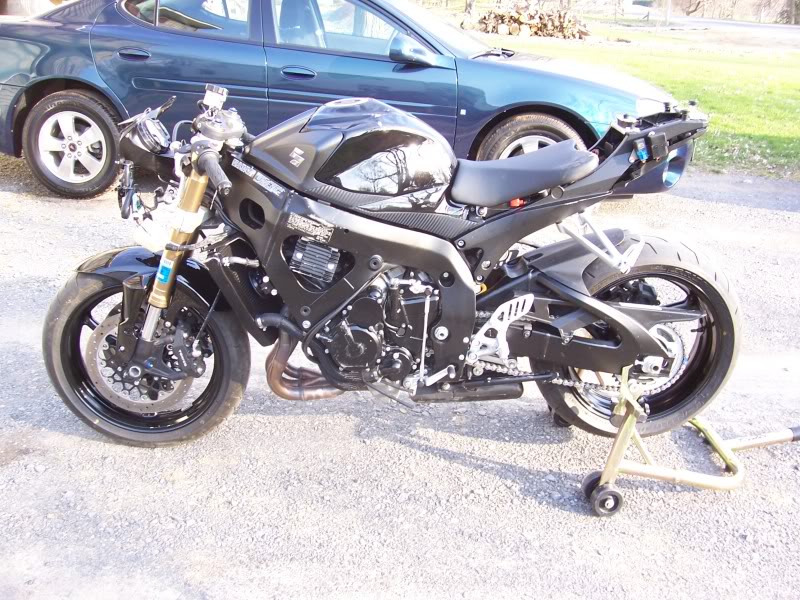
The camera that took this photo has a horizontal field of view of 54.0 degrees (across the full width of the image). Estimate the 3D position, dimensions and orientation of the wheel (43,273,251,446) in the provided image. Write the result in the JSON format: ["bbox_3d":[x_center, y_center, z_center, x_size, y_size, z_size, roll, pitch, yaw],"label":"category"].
[{"bbox_3d":[-0.726,0.158,2.266,0.600,0.600,0.122,3,21,1],"label":"wheel"}]

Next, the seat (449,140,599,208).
[{"bbox_3d":[0.313,-0.346,2.103,0.380,0.160,0.265,1,21,-3],"label":"seat"}]

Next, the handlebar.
[{"bbox_3d":[-0.431,-0.298,1.852,0.042,0.042,0.171,-9,44,-27],"label":"handlebar"}]

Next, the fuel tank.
[{"bbox_3d":[-0.125,-0.394,2.067,0.550,0.265,0.310,1,21,-3],"label":"fuel tank"}]

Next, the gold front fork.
[{"bbox_3d":[-0.569,-0.163,2.030,0.056,0.423,0.056,21,19,-6],"label":"gold front fork"}]

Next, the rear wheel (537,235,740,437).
[{"bbox_3d":[0.678,0.116,2.299,0.630,0.630,0.180,1,21,-3],"label":"rear wheel"}]

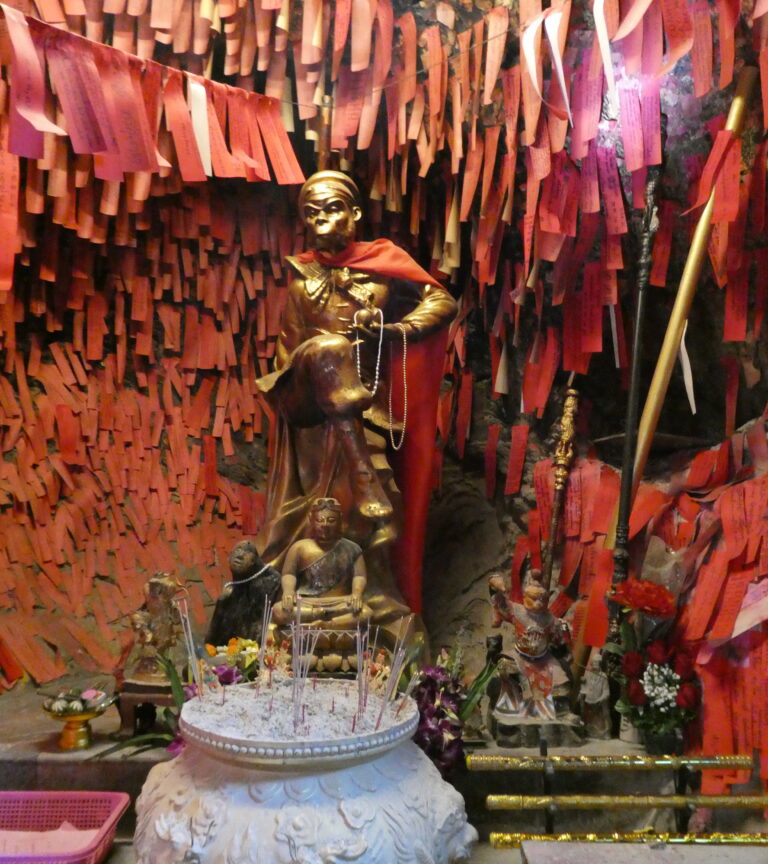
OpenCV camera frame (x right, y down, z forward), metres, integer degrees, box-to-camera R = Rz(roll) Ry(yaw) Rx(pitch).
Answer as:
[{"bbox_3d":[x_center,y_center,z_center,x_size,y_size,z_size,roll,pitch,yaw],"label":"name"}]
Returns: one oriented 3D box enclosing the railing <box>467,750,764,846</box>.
[{"bbox_3d":[0.418,0.637,1.440,0.540,0.175,0.080,0,-3,0],"label":"railing"}]

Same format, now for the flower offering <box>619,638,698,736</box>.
[{"bbox_3d":[0.524,0.485,1.580,0.160,0.195,0.150,0,-3,0],"label":"flower offering"}]

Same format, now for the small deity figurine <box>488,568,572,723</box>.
[{"bbox_3d":[0.286,0.419,1.620,0.165,0.310,0.125,0,-3,-8],"label":"small deity figurine"}]

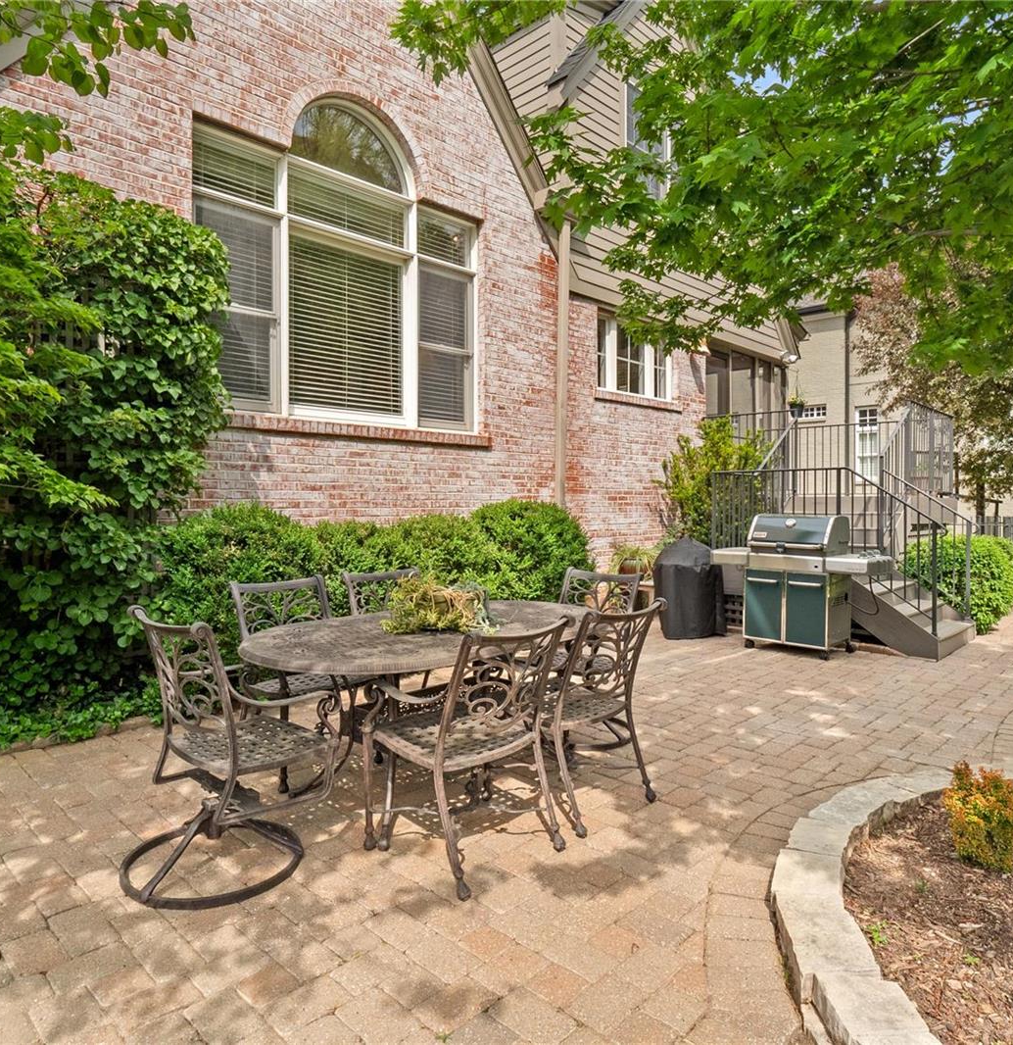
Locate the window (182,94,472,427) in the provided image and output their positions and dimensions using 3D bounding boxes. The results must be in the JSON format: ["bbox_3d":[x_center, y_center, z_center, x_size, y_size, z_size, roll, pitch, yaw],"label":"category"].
[{"bbox_3d":[-1.286,-2.175,5.872,2.675,2.615,0.140,-1,1,-43],"label":"window"}]

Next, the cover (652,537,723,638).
[{"bbox_3d":[1.860,0.649,7.091,0.670,0.999,0.660,0,1,15],"label":"cover"}]

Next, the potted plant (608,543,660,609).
[{"bbox_3d":[1.482,0.602,8.060,0.580,0.723,0.550,0,1,10],"label":"potted plant"}]

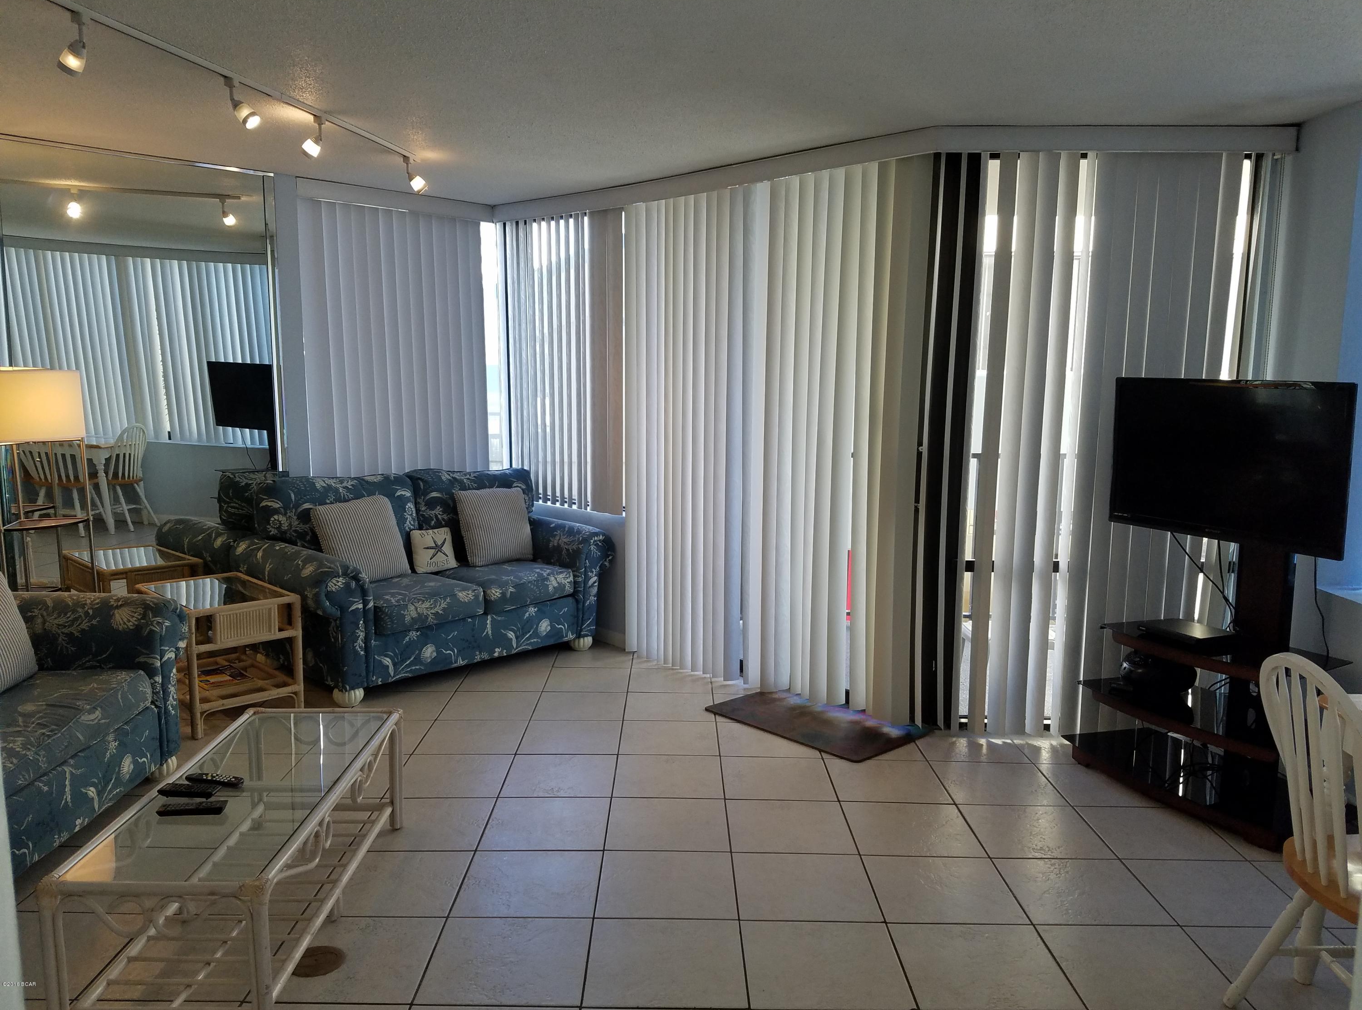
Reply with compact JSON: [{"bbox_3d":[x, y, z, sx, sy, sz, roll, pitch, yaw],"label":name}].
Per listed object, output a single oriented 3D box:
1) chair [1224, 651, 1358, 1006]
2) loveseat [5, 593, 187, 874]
[{"bbox_3d":[1.508,0.780,2.171,0.520,0.943,0.496,1,7,1],"label":"chair"},{"bbox_3d":[-2.258,0.634,2.847,0.854,0.947,1.951,1,7,0],"label":"loveseat"}]

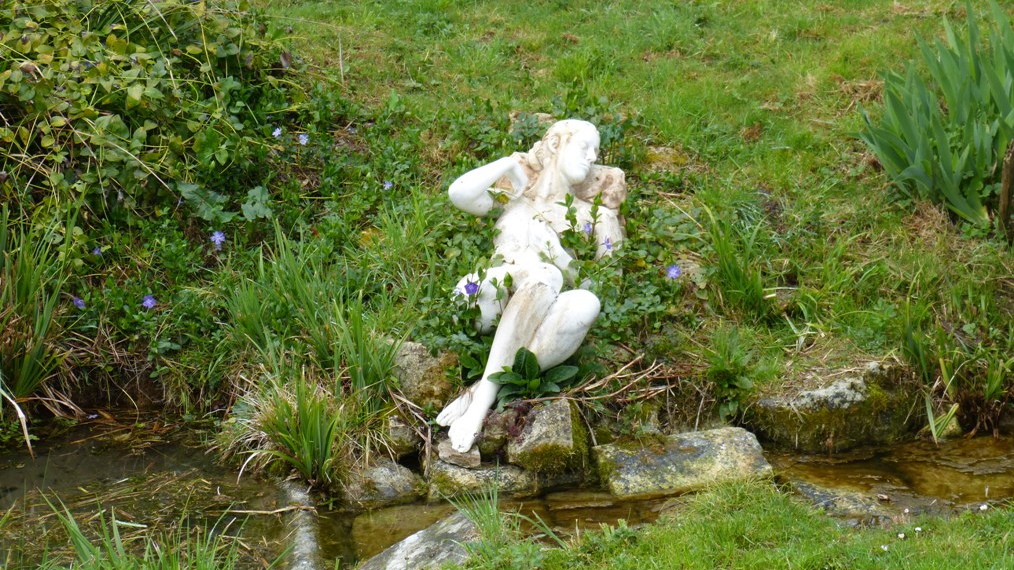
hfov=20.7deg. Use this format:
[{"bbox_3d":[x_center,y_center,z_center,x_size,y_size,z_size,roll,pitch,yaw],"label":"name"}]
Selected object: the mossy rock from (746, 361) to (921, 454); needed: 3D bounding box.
[{"bbox_3d":[1.072,0.402,9.200,0.560,0.250,0.420,0,10,0],"label":"mossy rock"}]

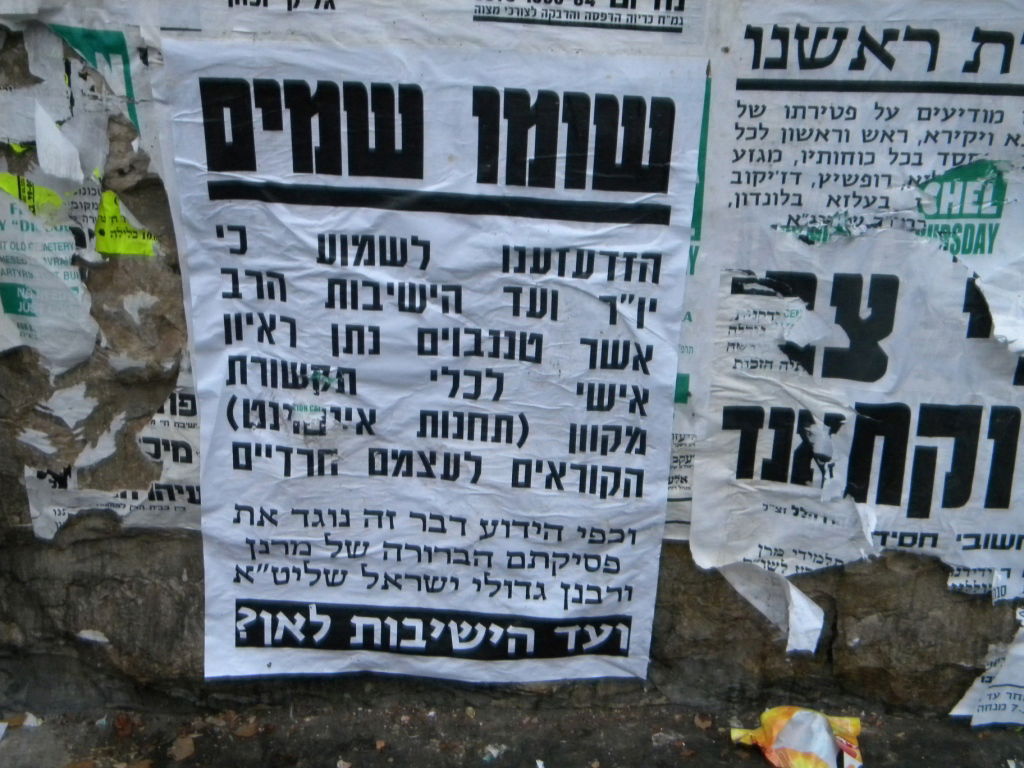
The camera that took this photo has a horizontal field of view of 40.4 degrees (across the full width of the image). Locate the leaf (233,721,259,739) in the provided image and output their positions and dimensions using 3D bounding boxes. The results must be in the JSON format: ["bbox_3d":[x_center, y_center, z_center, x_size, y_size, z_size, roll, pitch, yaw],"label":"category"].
[{"bbox_3d":[-0.294,0.381,1.532,0.029,0.008,0.027,1,25,-3],"label":"leaf"}]

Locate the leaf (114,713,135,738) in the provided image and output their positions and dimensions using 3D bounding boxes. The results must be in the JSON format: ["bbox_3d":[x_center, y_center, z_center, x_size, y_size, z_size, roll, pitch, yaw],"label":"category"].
[{"bbox_3d":[-0.426,0.376,1.530,0.023,0.010,0.038,1,25,-3],"label":"leaf"}]

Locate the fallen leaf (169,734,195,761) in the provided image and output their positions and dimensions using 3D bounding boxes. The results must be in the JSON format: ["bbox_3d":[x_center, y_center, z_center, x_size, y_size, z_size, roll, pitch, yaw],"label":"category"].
[{"bbox_3d":[-0.356,0.393,1.500,0.030,0.008,0.040,1,25,-3],"label":"fallen leaf"}]

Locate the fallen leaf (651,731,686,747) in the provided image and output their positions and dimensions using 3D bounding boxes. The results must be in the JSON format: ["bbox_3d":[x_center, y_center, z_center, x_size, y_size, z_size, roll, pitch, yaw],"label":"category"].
[{"bbox_3d":[0.174,0.394,1.546,0.040,0.009,0.025,1,25,-3],"label":"fallen leaf"}]

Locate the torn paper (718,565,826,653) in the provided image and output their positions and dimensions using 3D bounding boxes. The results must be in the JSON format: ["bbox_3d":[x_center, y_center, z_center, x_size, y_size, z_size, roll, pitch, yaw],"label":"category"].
[{"bbox_3d":[0.283,0.243,1.513,0.113,0.115,0.050,1,25,-3],"label":"torn paper"}]

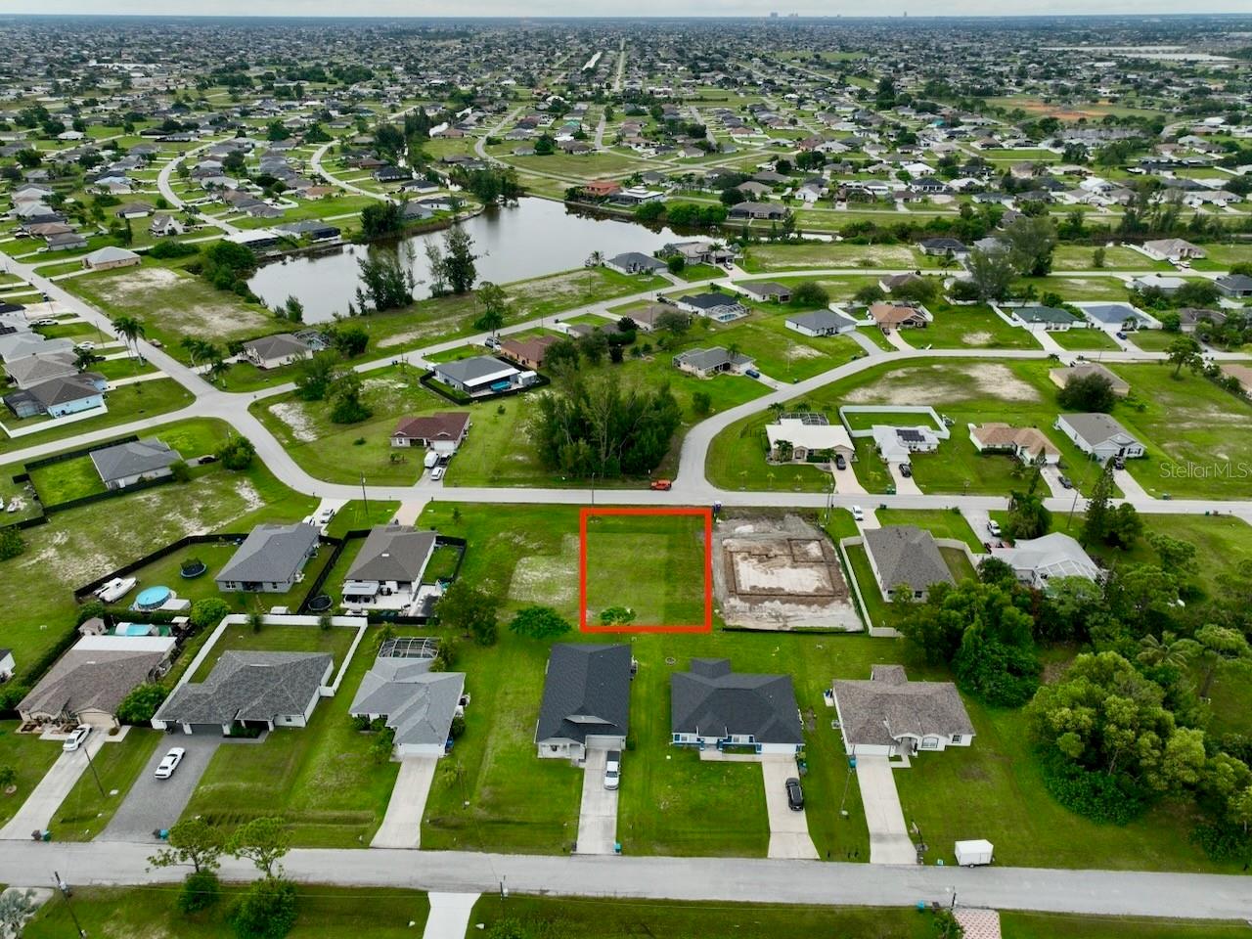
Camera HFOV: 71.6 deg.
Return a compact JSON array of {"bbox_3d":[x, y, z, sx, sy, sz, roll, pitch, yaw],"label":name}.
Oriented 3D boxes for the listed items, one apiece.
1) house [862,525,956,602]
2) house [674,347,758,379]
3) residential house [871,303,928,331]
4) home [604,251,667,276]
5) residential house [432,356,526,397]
[{"bbox_3d":[54.000,17.040,166.030,13.570,5.400,20.710,1,28,3],"label":"house"},{"bbox_3d":[25.154,-31.937,251.818,17.550,5.000,17.250,-20,34,-33],"label":"house"},{"bbox_3d":[91.511,-52.156,294.054,15.110,5.200,16.890,0,28,1],"label":"residential house"},{"bbox_3d":[4.460,-83.802,353.702,18.300,5.600,19.270,-15,31,-26],"label":"home"},{"bbox_3d":[-42.738,-28.288,249.173,17.430,4.800,19.390,-23,35,-36],"label":"residential house"}]

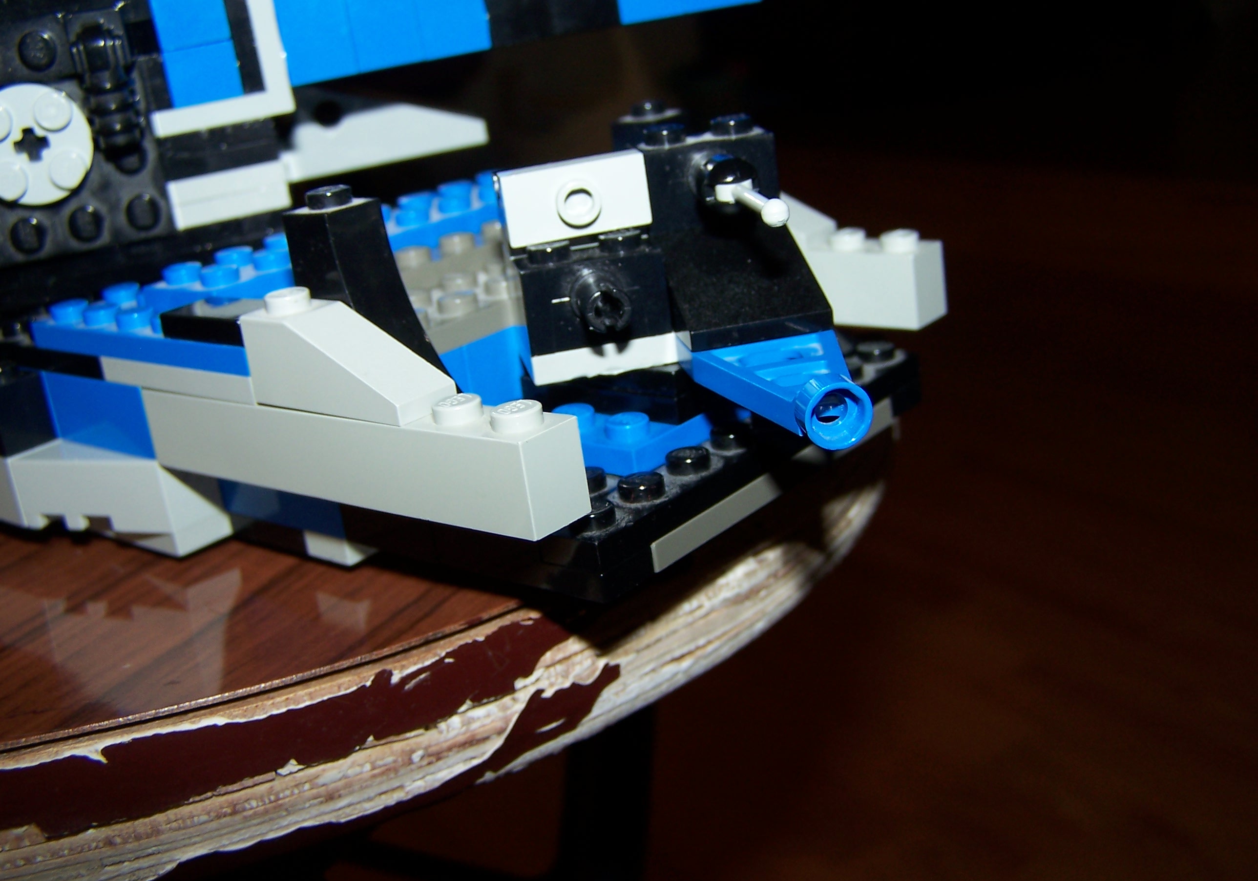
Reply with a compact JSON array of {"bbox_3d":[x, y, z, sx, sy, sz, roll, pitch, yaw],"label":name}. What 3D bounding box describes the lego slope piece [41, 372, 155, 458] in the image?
[{"bbox_3d":[-0.064,-0.005,0.185,0.024,0.010,0.008,8,24,40],"label":"lego slope piece"}]

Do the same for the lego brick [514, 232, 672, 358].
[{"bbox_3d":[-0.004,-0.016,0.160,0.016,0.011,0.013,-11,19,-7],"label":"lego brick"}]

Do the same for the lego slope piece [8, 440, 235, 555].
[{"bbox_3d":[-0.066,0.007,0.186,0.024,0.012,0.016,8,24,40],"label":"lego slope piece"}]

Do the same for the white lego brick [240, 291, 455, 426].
[{"bbox_3d":[-0.030,-0.009,0.151,0.024,0.011,0.008,8,24,40],"label":"white lego brick"}]

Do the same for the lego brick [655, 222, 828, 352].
[{"bbox_3d":[0.012,-0.019,0.164,0.016,0.010,0.024,-11,19,-7],"label":"lego brick"}]

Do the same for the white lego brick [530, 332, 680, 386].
[{"bbox_3d":[-0.003,-0.010,0.164,0.016,0.003,0.008,-11,19,-7],"label":"white lego brick"}]

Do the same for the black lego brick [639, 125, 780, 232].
[{"bbox_3d":[0.009,-0.030,0.168,0.016,0.010,0.008,-11,19,-7],"label":"black lego brick"}]

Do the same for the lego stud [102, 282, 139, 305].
[{"bbox_3d":[-0.067,-0.019,0.193,0.005,0.002,0.005,8,24,40],"label":"lego stud"}]

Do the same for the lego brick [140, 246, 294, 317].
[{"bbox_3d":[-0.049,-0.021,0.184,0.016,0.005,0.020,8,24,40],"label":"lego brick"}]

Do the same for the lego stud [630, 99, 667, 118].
[{"bbox_3d":[0.003,-0.045,0.197,0.005,0.002,0.005,8,24,40],"label":"lego stud"}]

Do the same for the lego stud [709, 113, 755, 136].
[{"bbox_3d":[0.012,-0.036,0.167,0.005,0.002,0.005,-11,19,-7],"label":"lego stud"}]

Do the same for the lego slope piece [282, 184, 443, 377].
[{"bbox_3d":[-0.025,-0.012,0.157,0.024,0.030,0.008,8,24,40],"label":"lego slope piece"}]

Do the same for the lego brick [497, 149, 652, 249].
[{"bbox_3d":[-0.006,-0.027,0.159,0.016,0.008,0.005,-11,19,-7],"label":"lego brick"}]

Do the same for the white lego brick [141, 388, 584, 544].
[{"bbox_3d":[-0.031,-0.001,0.157,0.064,0.011,0.008,8,24,40],"label":"white lego brick"}]

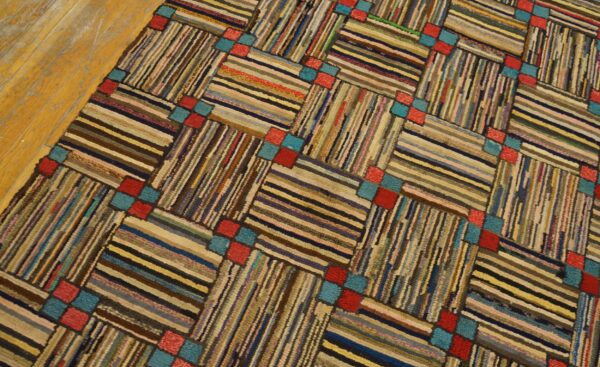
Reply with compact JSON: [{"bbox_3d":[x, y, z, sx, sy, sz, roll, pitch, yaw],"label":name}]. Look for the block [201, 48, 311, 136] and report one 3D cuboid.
[{"bbox_3d":[-0.109,-0.241,1.223,0.242,0.012,0.250,23,65,5],"label":"block"}]

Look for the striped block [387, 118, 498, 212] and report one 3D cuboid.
[{"bbox_3d":[0.362,-0.045,1.181,0.262,0.012,0.255,23,65,5],"label":"striped block"}]

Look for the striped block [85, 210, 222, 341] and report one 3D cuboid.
[{"bbox_3d":[-0.309,0.190,1.005,0.244,0.012,0.254,23,65,5],"label":"striped block"}]

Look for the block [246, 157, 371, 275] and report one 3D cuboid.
[{"bbox_3d":[0.022,0.071,1.093,0.263,0.012,0.268,23,65,5],"label":"block"}]

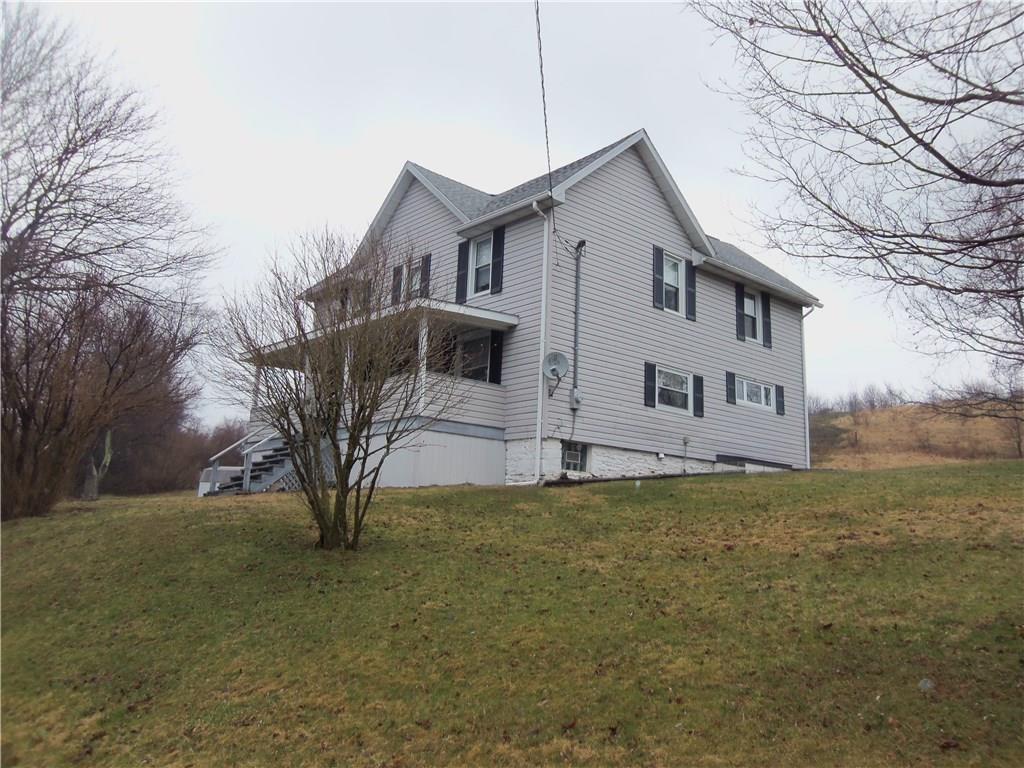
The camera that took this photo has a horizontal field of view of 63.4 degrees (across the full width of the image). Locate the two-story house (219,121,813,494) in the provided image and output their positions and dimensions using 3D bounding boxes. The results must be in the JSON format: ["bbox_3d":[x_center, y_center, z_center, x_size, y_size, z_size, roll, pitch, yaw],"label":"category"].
[{"bbox_3d":[-0.308,-0.955,22.698,14.400,8.650,11.150,11,-13,-40],"label":"two-story house"}]

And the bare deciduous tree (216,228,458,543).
[{"bbox_3d":[-2.047,-0.010,10.086,2.850,3.900,2.800,3,-10,0],"label":"bare deciduous tree"}]

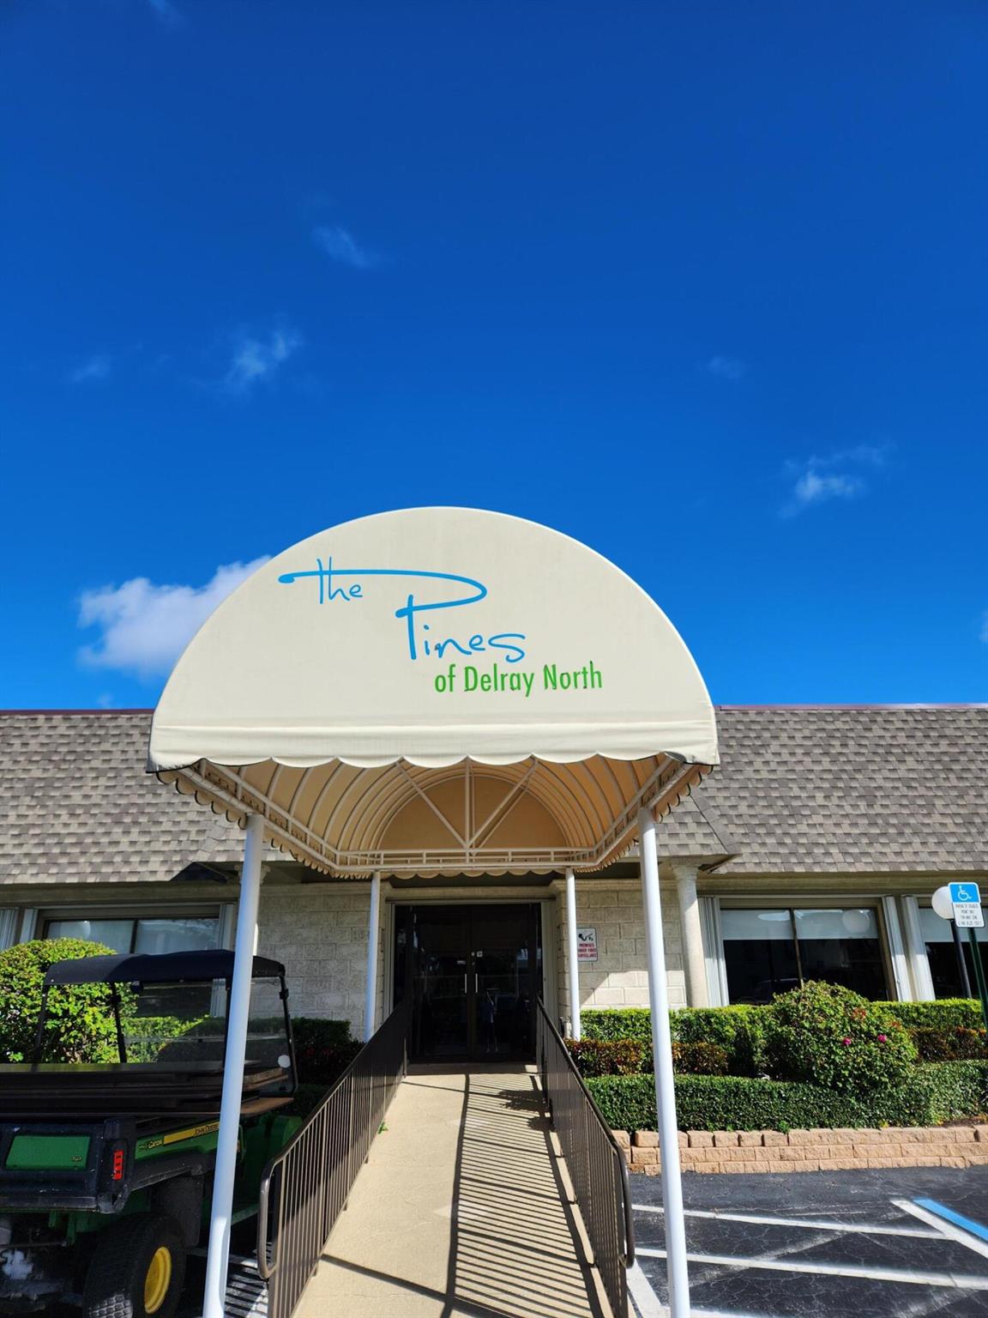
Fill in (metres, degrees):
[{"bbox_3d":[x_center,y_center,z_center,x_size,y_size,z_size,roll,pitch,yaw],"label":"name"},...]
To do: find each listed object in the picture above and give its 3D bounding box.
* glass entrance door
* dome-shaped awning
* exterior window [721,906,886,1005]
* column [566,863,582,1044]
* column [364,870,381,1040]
[{"bbox_3d":[-0.363,4.773,12.950,2.200,2.190,0.100,-1,-19,0],"label":"glass entrance door"},{"bbox_3d":[-0.255,0.980,7.267,2.450,1.420,7.100,-1,-19,0],"label":"dome-shaped awning"},{"bbox_3d":[4.219,4.096,11.913,2.160,1.400,0.120,-1,-19,0],"label":"exterior window"},{"bbox_3d":[0.927,3.723,10.033,0.100,2.560,0.100,-1,-19,0],"label":"column"},{"bbox_3d":[-1.394,3.744,10.027,0.100,2.560,0.100,-1,-19,0],"label":"column"}]

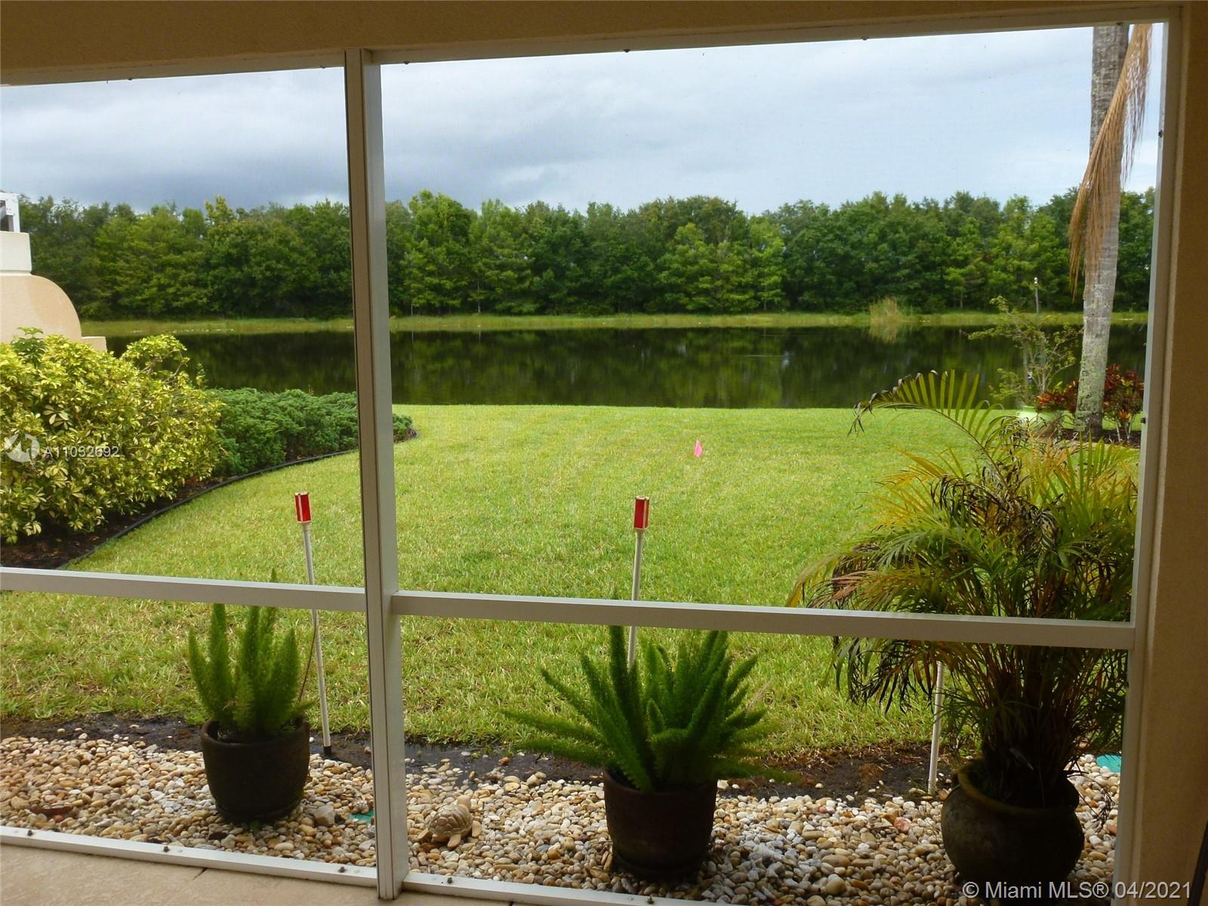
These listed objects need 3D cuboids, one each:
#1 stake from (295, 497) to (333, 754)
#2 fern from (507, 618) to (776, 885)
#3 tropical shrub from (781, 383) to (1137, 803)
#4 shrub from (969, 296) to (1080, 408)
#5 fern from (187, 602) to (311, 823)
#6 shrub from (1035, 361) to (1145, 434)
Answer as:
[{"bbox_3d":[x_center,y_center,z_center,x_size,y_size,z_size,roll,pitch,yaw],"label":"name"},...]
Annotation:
[{"bbox_3d":[-1.088,0.658,3.823,0.055,1.031,0.055,-3,8,0],"label":"stake"},{"bbox_3d":[0.126,0.867,3.145,0.837,0.789,0.680,0,8,0],"label":"fern"},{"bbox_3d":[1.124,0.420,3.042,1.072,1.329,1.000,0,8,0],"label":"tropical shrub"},{"bbox_3d":[5.554,-1.327,13.353,1.385,1.477,1.300,0,8,0],"label":"shrub"},{"bbox_3d":[-1.230,0.822,3.511,0.423,0.798,0.400,0,8,0],"label":"fern"},{"bbox_3d":[6.428,-0.689,13.243,1.456,0.979,1.150,0,8,0],"label":"shrub"}]

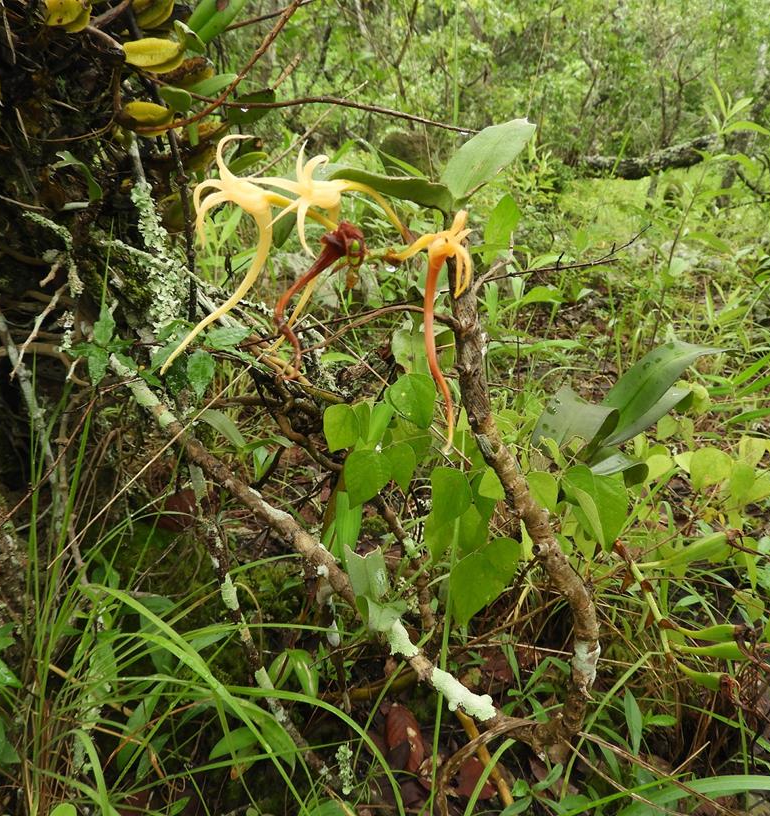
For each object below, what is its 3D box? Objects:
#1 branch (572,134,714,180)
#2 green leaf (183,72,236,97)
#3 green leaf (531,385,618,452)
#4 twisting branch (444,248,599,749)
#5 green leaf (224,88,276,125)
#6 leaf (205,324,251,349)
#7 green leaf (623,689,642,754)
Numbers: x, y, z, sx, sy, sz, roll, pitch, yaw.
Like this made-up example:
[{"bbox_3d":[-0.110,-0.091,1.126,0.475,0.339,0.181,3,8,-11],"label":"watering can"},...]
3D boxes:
[{"bbox_3d":[1.456,-1.400,4.200,0.770,0.230,0.270,0,21,0],"label":"branch"},{"bbox_3d":[-0.146,-0.270,0.630,0.045,0.021,0.022,0,21,0],"label":"green leaf"},{"bbox_3d":[0.183,0.010,0.730,0.080,0.060,0.045,0,21,0],"label":"green leaf"},{"bbox_3d":[0.119,0.105,0.655,0.140,0.445,0.080,0,21,0],"label":"twisting branch"},{"bbox_3d":[-0.113,-0.252,0.630,0.043,0.030,0.022,0,21,0],"label":"green leaf"},{"bbox_3d":[-0.133,-0.061,0.640,0.039,0.020,0.024,0,21,0],"label":"leaf"},{"bbox_3d":[0.233,0.295,0.710,0.017,0.062,0.017,0,21,0],"label":"green leaf"}]

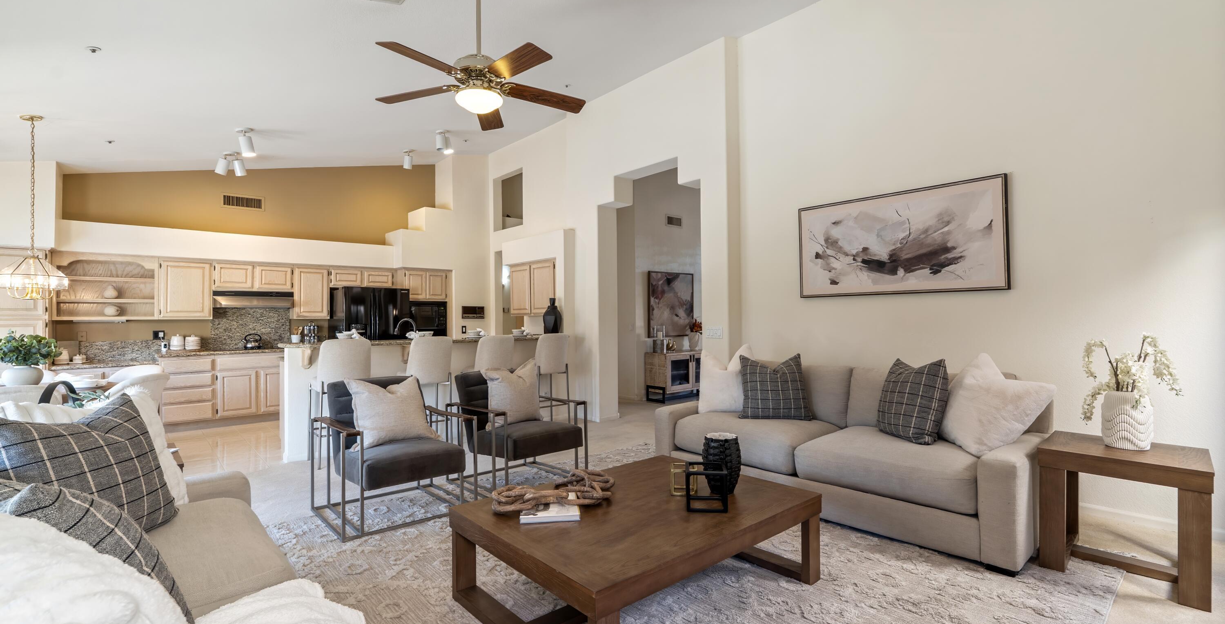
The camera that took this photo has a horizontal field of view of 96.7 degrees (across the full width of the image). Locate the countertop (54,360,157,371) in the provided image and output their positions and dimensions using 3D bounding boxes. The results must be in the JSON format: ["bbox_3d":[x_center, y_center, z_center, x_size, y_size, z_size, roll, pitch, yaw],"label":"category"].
[{"bbox_3d":[-5.751,0.616,6.209,0.870,0.045,0.620,0,-1,-42],"label":"countertop"}]

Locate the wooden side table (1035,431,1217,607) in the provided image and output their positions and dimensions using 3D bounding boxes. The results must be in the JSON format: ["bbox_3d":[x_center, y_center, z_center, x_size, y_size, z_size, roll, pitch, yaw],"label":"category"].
[{"bbox_3d":[2.784,1.071,2.965,0.655,0.643,0.655,1,-1,-44],"label":"wooden side table"}]

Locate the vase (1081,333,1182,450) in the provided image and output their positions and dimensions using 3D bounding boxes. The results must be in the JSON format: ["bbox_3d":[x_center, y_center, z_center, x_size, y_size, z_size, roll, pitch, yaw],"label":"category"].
[{"bbox_3d":[2.735,0.413,2.883,0.300,0.595,0.380,0,-1,-41],"label":"vase"}]

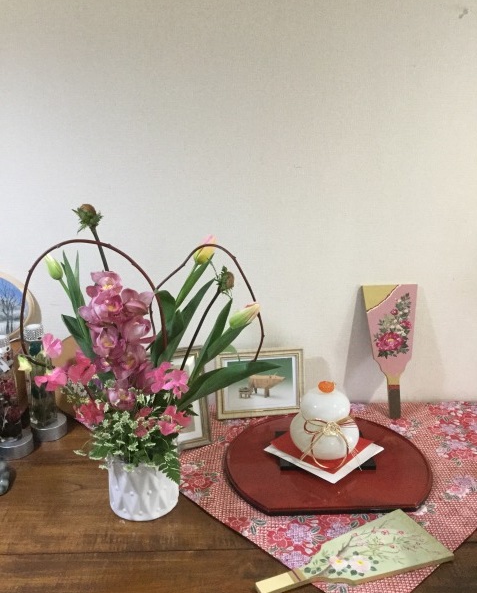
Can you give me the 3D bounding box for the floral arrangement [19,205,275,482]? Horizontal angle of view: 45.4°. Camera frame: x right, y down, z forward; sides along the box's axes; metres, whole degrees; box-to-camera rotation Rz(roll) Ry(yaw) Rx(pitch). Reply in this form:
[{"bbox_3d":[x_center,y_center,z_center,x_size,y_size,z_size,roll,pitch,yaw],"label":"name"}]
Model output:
[{"bbox_3d":[-0.134,0.068,0.842,0.385,0.395,0.240,-1,16,0],"label":"floral arrangement"}]

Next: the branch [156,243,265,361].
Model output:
[{"bbox_3d":[-0.043,0.012,0.862,0.165,0.190,0.090,-1,16,0],"label":"branch"}]

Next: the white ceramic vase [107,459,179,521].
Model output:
[{"bbox_3d":[-0.153,0.283,0.910,0.110,0.095,0.110,-1,16,0],"label":"white ceramic vase"}]

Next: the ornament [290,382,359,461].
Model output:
[{"bbox_3d":[0.150,0.213,0.984,0.119,0.137,0.122,-1,16,0],"label":"ornament"}]

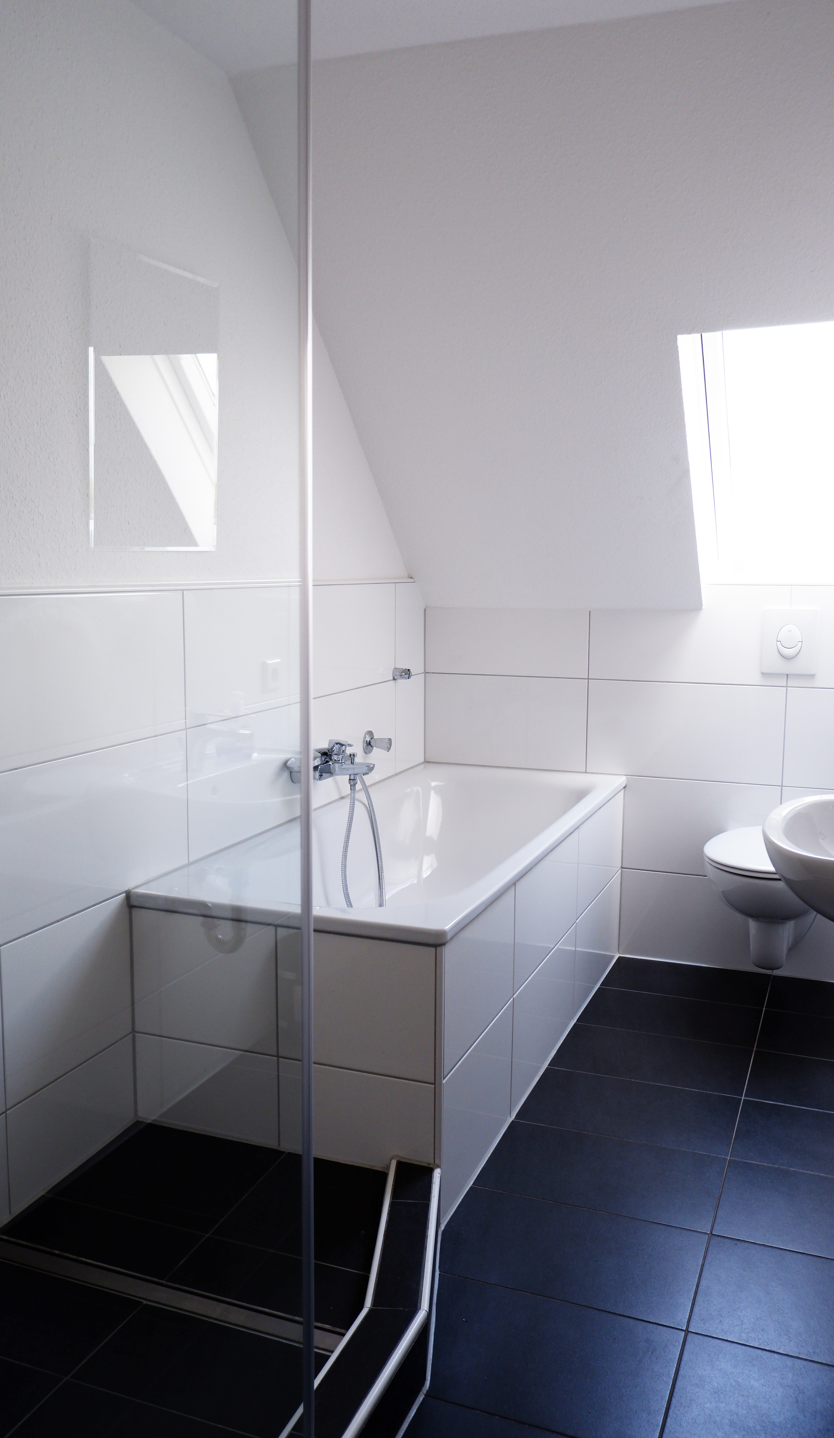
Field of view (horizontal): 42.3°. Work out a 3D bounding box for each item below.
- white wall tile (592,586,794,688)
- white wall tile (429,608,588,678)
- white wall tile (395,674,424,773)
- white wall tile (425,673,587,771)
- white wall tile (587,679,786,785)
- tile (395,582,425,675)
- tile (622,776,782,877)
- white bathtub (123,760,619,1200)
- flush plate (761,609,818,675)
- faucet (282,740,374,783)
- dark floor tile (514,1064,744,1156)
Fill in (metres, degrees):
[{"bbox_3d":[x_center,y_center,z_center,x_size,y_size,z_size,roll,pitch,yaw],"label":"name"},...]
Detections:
[{"bbox_3d":[0.841,-0.266,3.377,0.607,0.303,0.010,3,8,22],"label":"white wall tile"},{"bbox_3d":[0.296,-0.254,3.600,0.571,0.222,0.012,3,8,22],"label":"white wall tile"},{"bbox_3d":[-0.024,0.011,3.621,0.012,0.305,0.253,3,8,22],"label":"white wall tile"},{"bbox_3d":[0.296,0.010,3.636,0.569,0.308,0.012,3,8,22],"label":"white wall tile"},{"bbox_3d":[0.842,0.039,3.418,0.607,0.306,0.010,3,8,22],"label":"white wall tile"},{"bbox_3d":[-0.026,-0.292,3.590,0.010,0.303,0.250,3,8,22],"label":"tile"},{"bbox_3d":[0.899,0.348,3.436,0.485,0.306,0.010,3,8,22],"label":"tile"},{"bbox_3d":[0.043,0.568,2.908,0.714,0.598,1.663,3,8,22],"label":"white bathtub"},{"bbox_3d":[1.121,-0.231,3.244,0.157,0.197,0.014,3,8,22],"label":"flush plate"},{"bbox_3d":[-0.207,0.110,2.914,0.195,0.103,0.233,3,8,22],"label":"faucet"},{"bbox_3d":[0.496,0.923,2.540,0.496,0.010,0.290,3,8,22],"label":"dark floor tile"}]

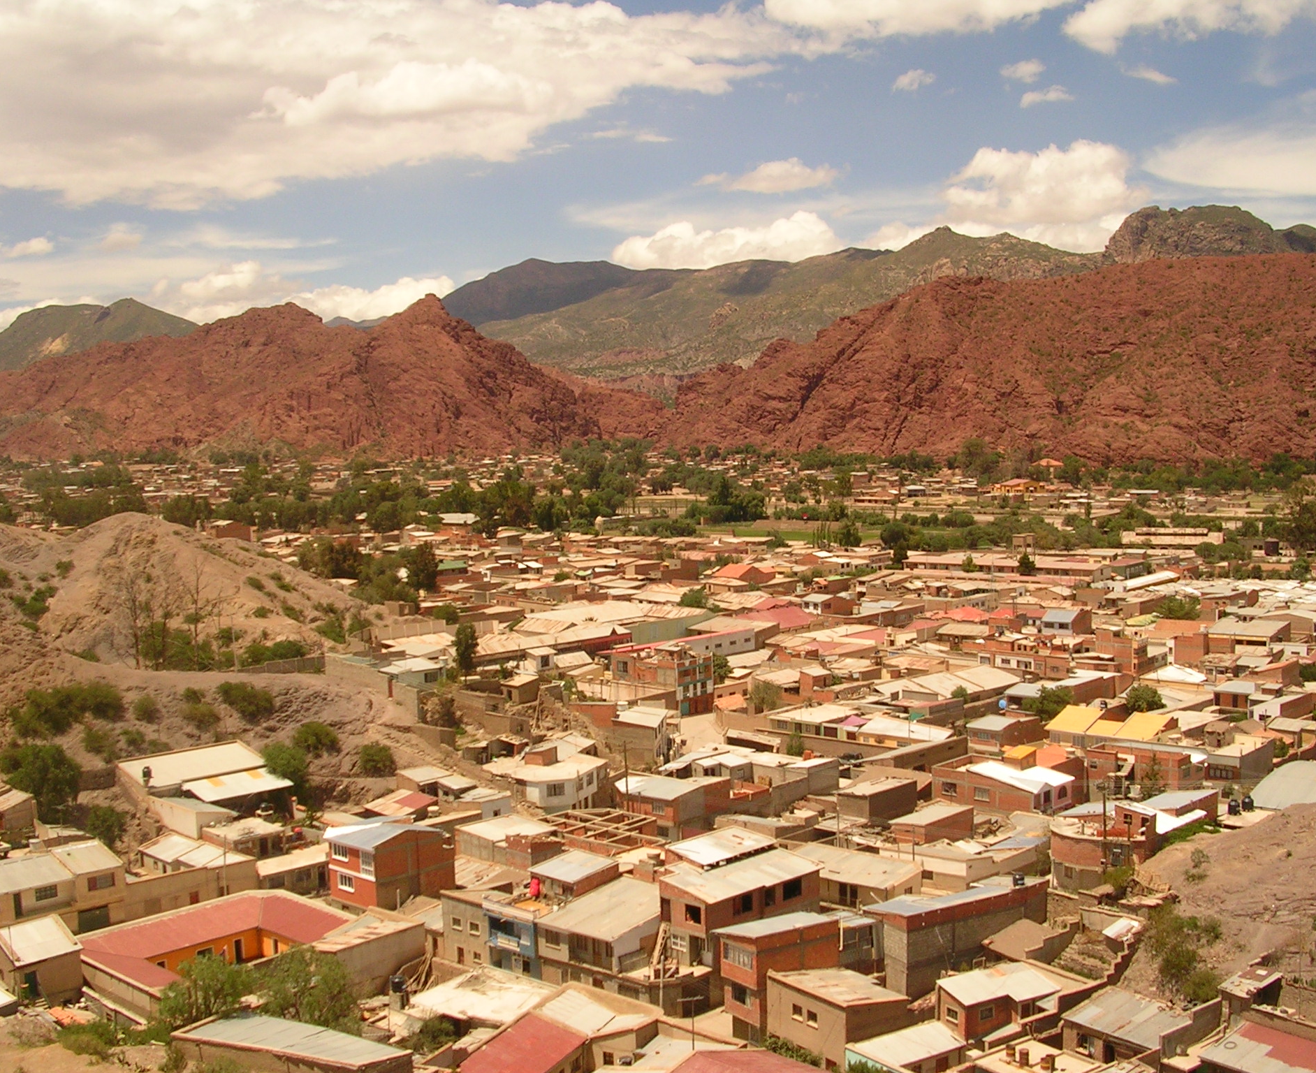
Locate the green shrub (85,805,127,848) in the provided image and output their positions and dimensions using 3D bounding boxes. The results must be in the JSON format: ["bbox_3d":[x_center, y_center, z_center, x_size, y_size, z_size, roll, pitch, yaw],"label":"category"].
[{"bbox_3d":[-58.233,30.621,165.801,4.100,4.300,4.000,-2,5,-20],"label":"green shrub"}]

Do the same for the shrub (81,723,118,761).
[{"bbox_3d":[-70.890,26.040,199.420,4.400,4.200,4.200,-1,6,0],"label":"shrub"}]

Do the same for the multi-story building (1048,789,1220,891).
[{"bbox_3d":[42.973,27.550,142.633,10.100,8.100,13.000,3,6,43],"label":"multi-story building"}]

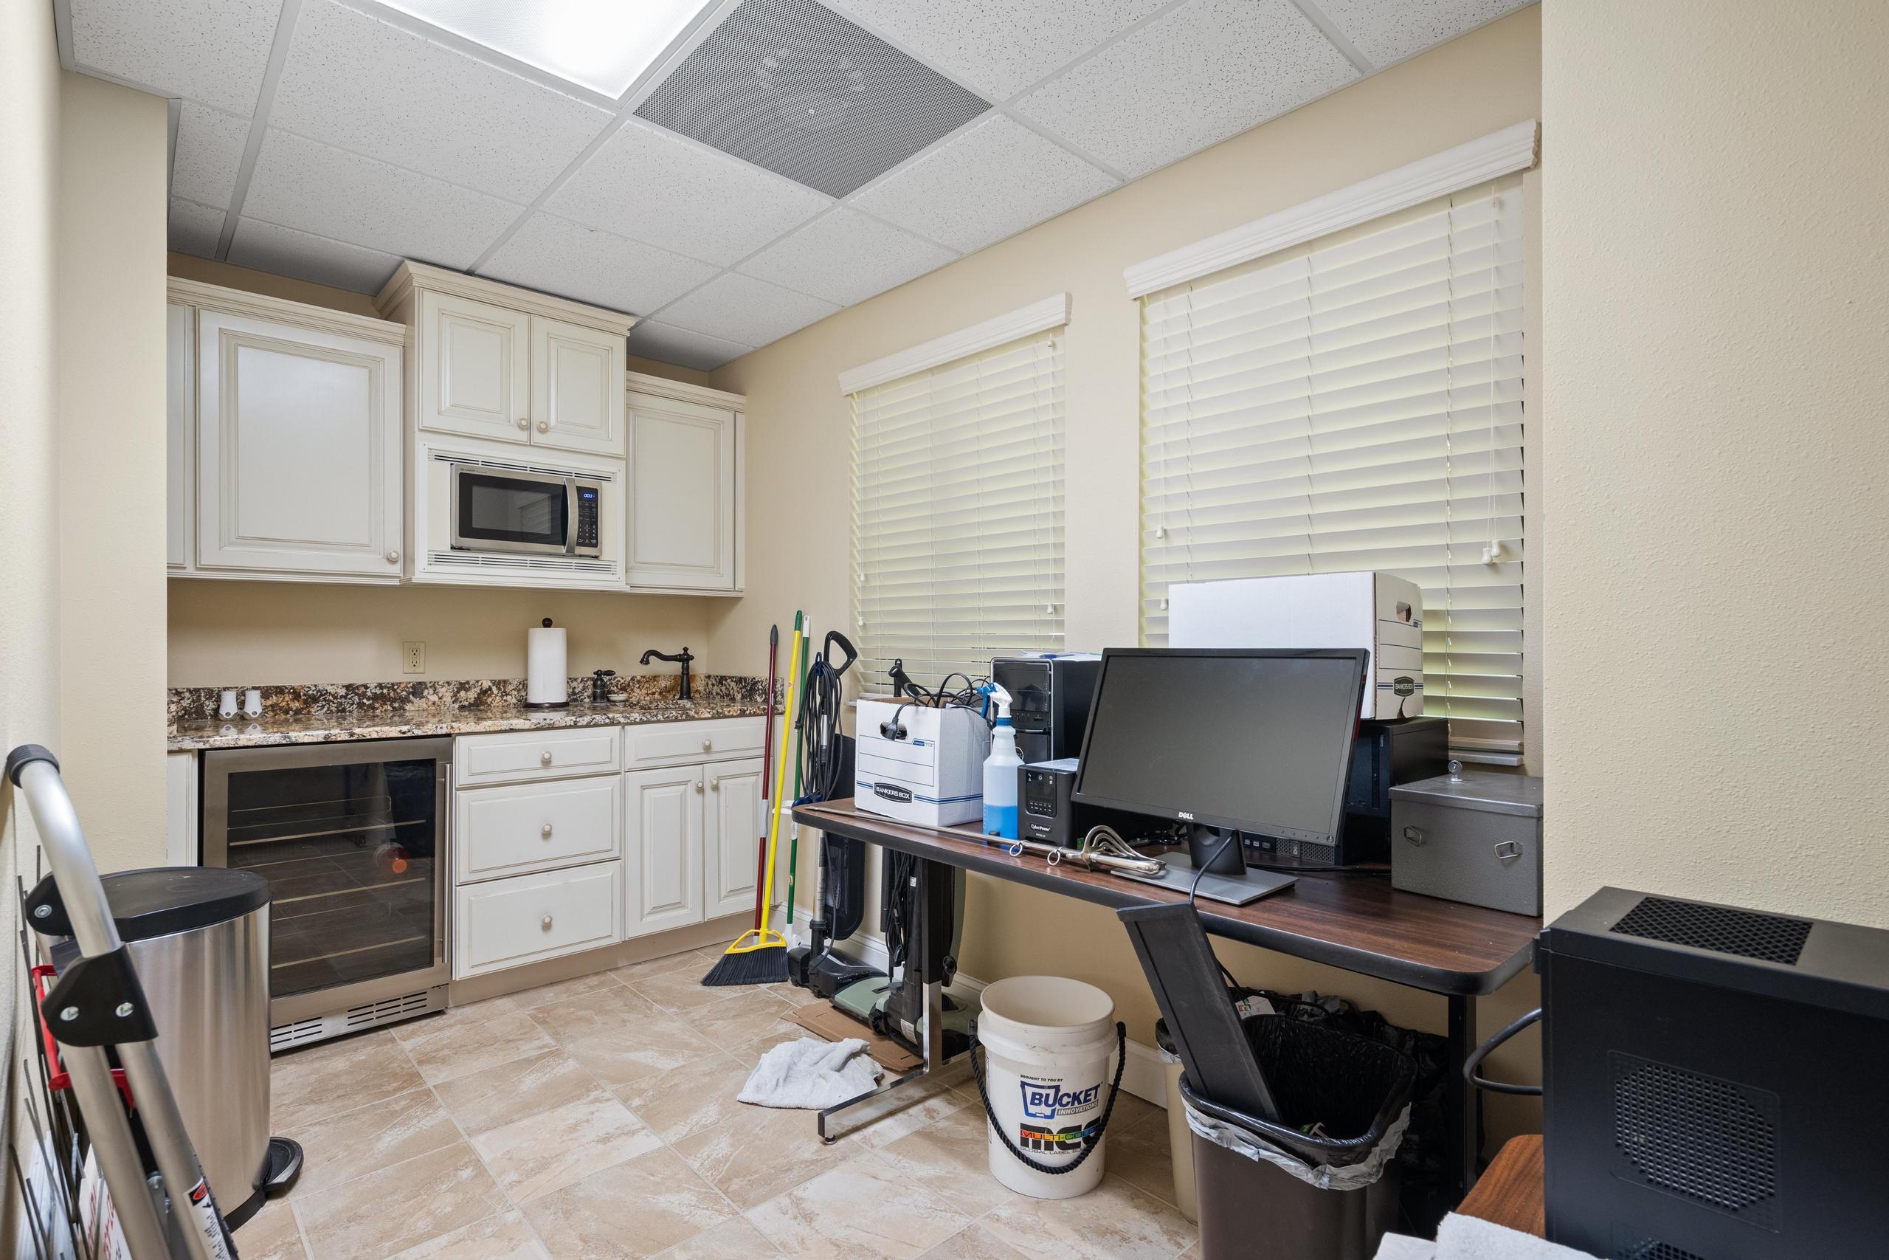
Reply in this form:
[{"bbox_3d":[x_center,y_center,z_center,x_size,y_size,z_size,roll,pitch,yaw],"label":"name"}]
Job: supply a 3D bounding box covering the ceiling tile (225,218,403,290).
[{"bbox_3d":[-1.936,-1.183,2.894,0.600,0.020,0.440,0,-1,-43],"label":"ceiling tile"}]

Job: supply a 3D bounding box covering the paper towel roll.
[{"bbox_3d":[-1.470,0.121,3.300,0.160,0.325,0.160,0,-1,-43],"label":"paper towel roll"}]

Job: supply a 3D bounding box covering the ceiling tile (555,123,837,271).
[{"bbox_3d":[-0.718,-1.183,2.476,0.600,0.020,0.600,0,-1,-43],"label":"ceiling tile"}]

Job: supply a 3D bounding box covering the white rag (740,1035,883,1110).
[{"bbox_3d":[-0.350,1.150,2.335,0.370,0.070,0.260,0,-1,0],"label":"white rag"}]

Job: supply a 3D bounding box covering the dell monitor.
[{"bbox_3d":[0.460,0.234,1.560,0.210,0.400,0.513,1,-1,-41],"label":"dell monitor"}]

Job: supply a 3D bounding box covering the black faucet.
[{"bbox_3d":[-1.149,0.185,3.721,0.055,0.222,0.245,0,-1,37],"label":"black faucet"}]

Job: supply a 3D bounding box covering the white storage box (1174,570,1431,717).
[{"bbox_3d":[0.716,0.035,1.825,0.405,0.264,0.307,0,-1,42],"label":"white storage box"}]

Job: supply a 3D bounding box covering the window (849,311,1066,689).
[{"bbox_3d":[0.014,-0.321,2.878,0.080,1.130,1.010,0,-1,-43],"label":"window"}]

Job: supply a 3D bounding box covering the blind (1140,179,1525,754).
[{"bbox_3d":[0.809,-0.330,2.013,0.060,1.130,0.870,0,-1,-43],"label":"blind"}]

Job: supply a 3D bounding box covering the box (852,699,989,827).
[{"bbox_3d":[0.022,0.331,2.370,0.400,0.275,0.310,1,-1,-44],"label":"box"}]

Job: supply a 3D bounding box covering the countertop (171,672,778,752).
[{"bbox_3d":[-1.527,0.258,3.110,1.845,0.140,0.630,1,-1,-43],"label":"countertop"}]

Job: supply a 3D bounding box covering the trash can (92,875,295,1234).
[{"bbox_3d":[-1.557,0.850,1.826,0.405,0.660,0.415,0,-1,-43],"label":"trash can"}]

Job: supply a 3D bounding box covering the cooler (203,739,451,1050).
[{"bbox_3d":[-1.920,0.756,2.741,0.590,0.860,0.580,1,-1,-43],"label":"cooler"}]

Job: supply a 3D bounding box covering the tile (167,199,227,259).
[{"bbox_3d":[-2.209,-1.186,2.641,0.135,0.020,0.440,0,-1,-43],"label":"tile"}]

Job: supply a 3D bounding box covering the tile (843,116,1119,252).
[{"bbox_3d":[0.097,-1.179,2.388,0.460,0.020,0.600,1,-1,-43],"label":"tile"}]

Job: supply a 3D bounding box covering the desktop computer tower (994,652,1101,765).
[{"bbox_3d":[0.312,0.256,2.145,0.400,0.367,0.185,1,-1,-43],"label":"desktop computer tower"}]

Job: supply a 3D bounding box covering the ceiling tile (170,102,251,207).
[{"bbox_3d":[-1.854,-1.185,2.241,0.145,0.020,0.600,1,-1,-43],"label":"ceiling tile"}]

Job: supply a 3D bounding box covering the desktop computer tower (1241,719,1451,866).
[{"bbox_3d":[0.756,0.301,1.784,0.290,0.265,0.370,1,-1,-43],"label":"desktop computer tower"}]

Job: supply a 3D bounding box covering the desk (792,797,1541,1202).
[{"bbox_3d":[0.377,0.808,1.874,0.690,0.745,1.525,1,-1,-43],"label":"desk"}]

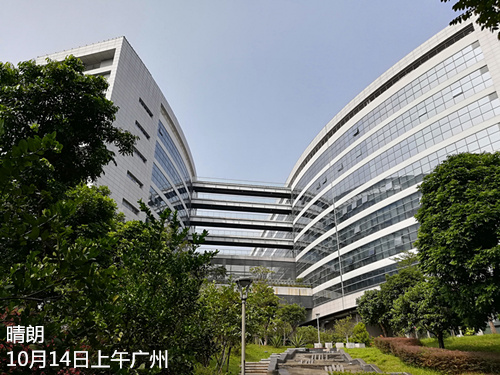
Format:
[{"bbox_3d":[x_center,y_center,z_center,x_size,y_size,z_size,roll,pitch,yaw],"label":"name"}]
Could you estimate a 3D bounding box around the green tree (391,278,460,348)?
[{"bbox_3d":[11.059,7.787,23.461,4.561,4.182,4.424,0,-26,0],"label":"green tree"}]

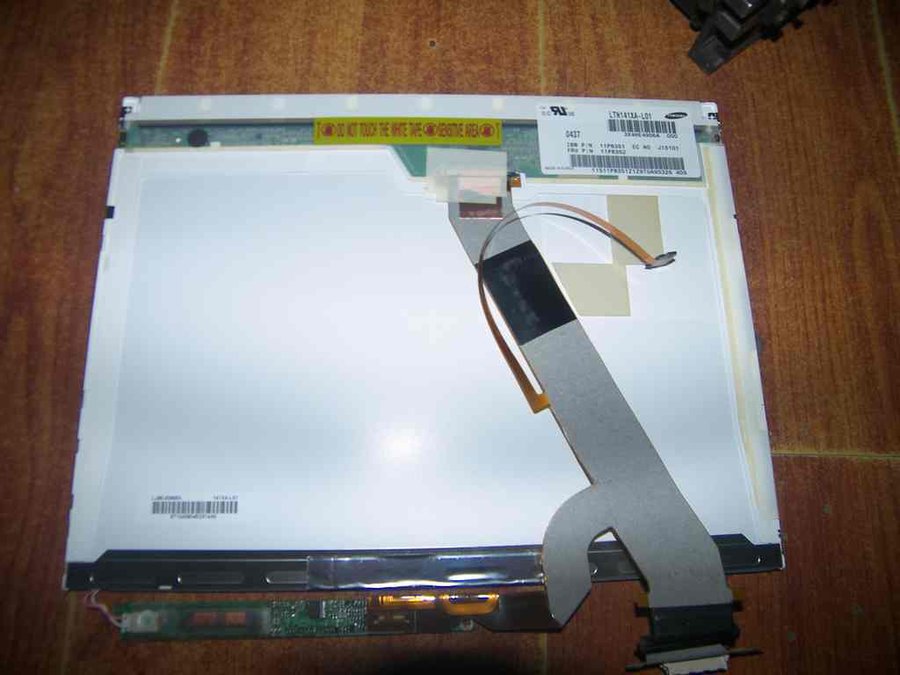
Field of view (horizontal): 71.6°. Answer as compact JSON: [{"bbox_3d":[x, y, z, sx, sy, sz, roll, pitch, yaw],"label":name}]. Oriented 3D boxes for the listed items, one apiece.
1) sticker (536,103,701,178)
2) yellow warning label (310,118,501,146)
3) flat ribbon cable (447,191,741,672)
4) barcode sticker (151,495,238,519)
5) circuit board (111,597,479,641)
[{"bbox_3d":[0.083,-0.097,0.307,0.080,0.001,0.040,-1,76,-3],"label":"sticker"},{"bbox_3d":[-0.020,-0.100,0.302,0.092,0.001,0.015,-1,76,-3],"label":"yellow warning label"},{"bbox_3d":[0.058,0.030,0.275,0.115,0.012,0.216,-1,76,-3],"label":"flat ribbon cable"},{"bbox_3d":[-0.105,0.070,0.256,0.036,0.001,0.009,-1,76,-3],"label":"barcode sticker"},{"bbox_3d":[-0.061,0.112,0.252,0.146,0.005,0.015,-1,76,-3],"label":"circuit board"}]

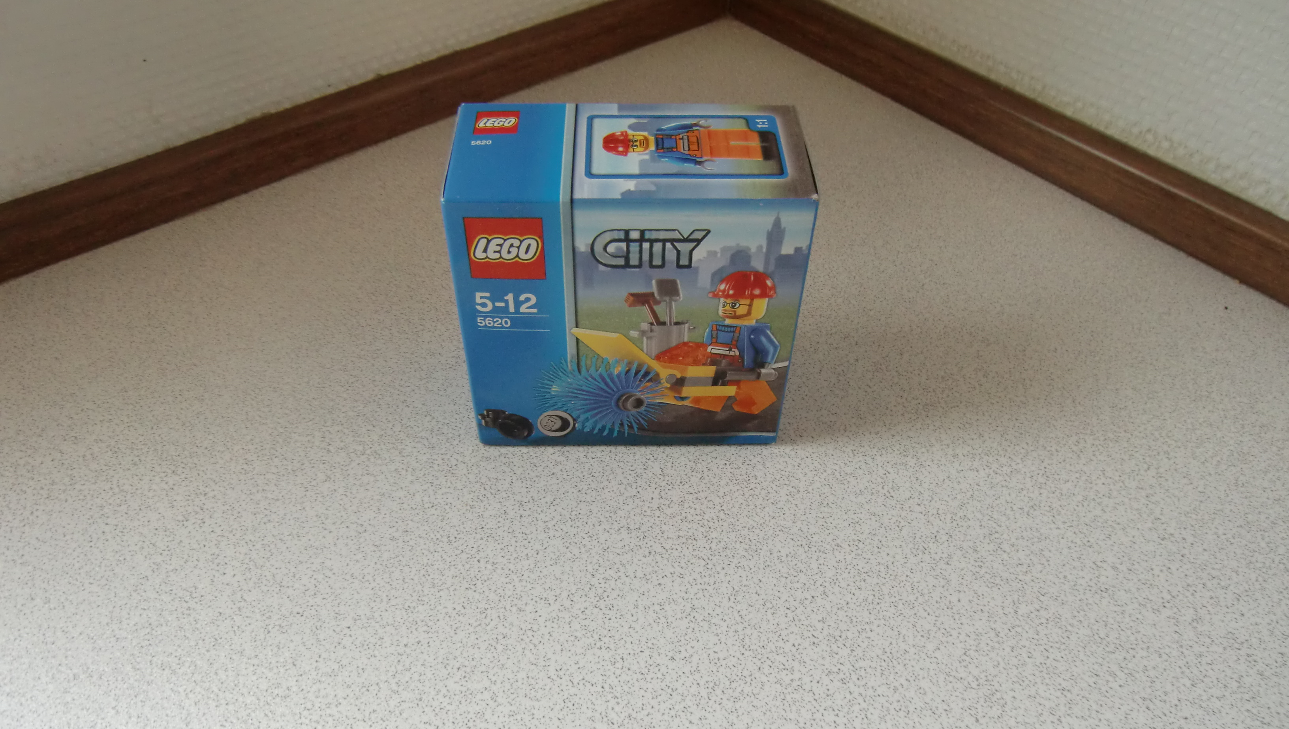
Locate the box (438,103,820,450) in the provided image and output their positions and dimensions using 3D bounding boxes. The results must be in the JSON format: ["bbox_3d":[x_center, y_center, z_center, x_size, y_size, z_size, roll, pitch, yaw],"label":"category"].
[{"bbox_3d":[-0.004,-0.024,0.265,0.092,0.092,0.045,0,45,-2],"label":"box"}]

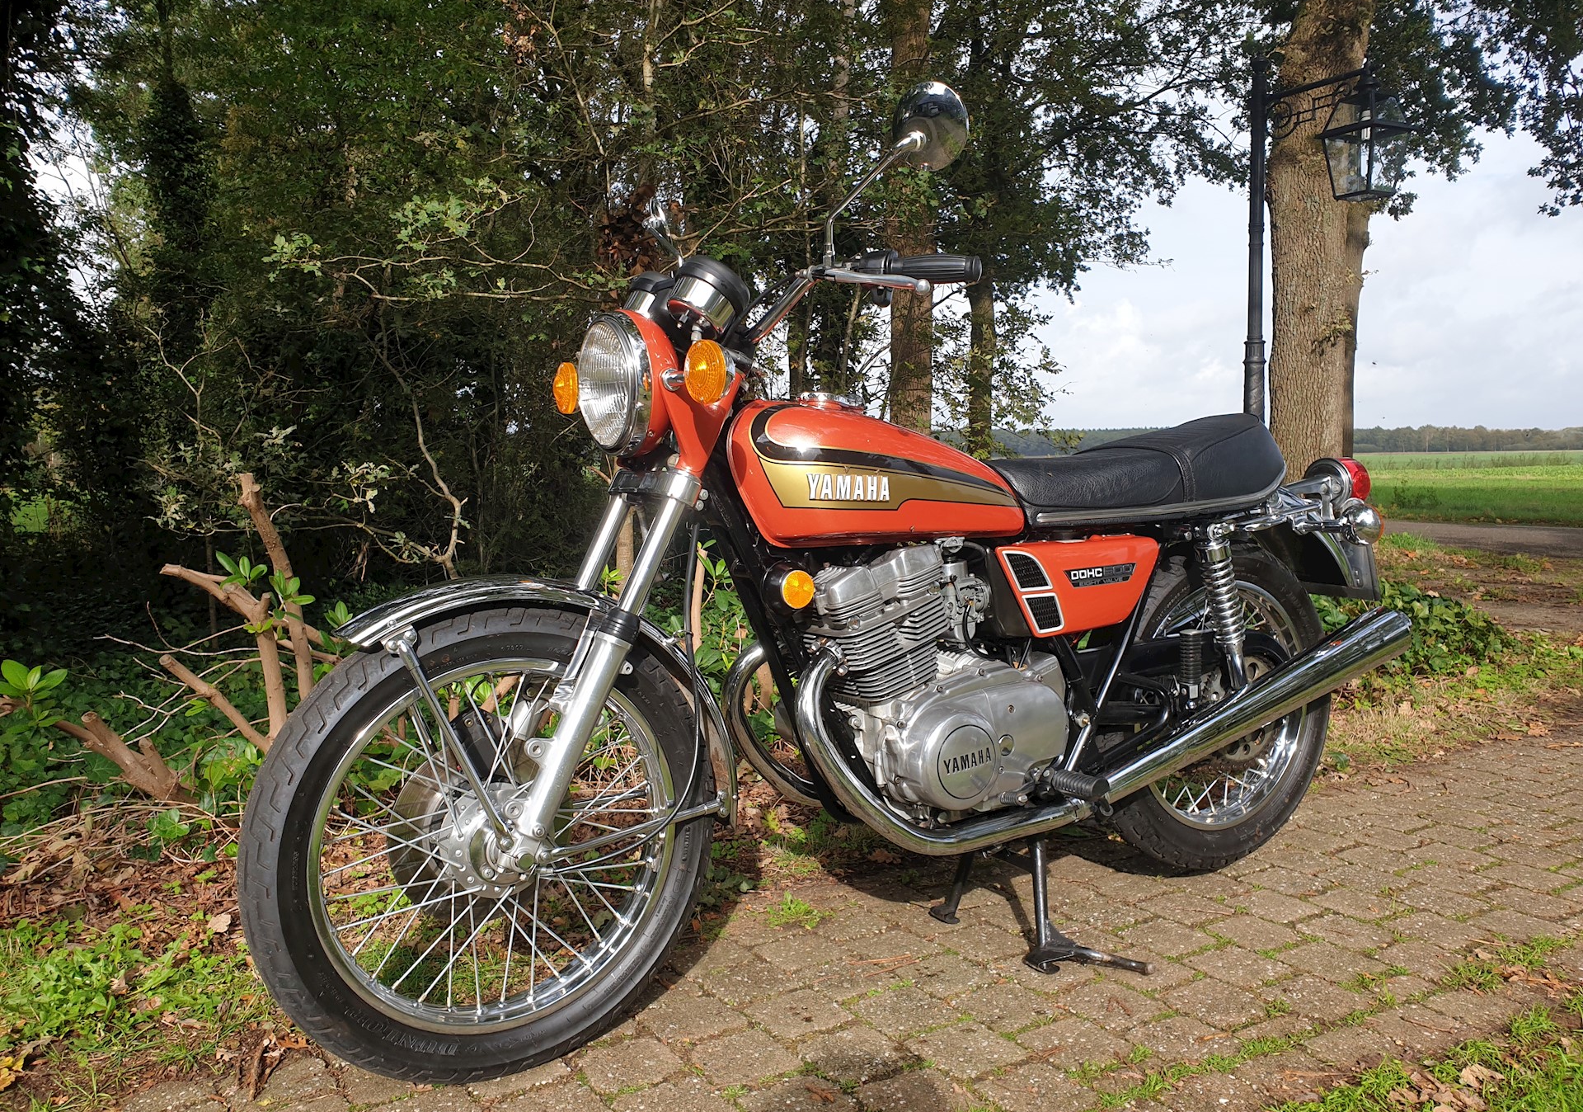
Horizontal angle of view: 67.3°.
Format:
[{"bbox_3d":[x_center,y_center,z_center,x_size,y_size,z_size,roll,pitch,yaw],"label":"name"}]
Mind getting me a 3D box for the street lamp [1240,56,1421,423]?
[{"bbox_3d":[2.767,-1.185,6.202,0.380,2.932,0.850,-6,6,-44],"label":"street lamp"}]

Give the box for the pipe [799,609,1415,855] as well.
[{"bbox_3d":[0.594,0.245,1.990,1.295,0.350,0.175,-5,5,-29],"label":"pipe"}]

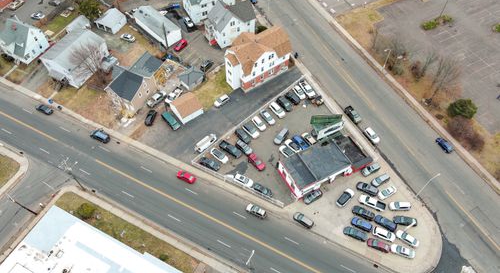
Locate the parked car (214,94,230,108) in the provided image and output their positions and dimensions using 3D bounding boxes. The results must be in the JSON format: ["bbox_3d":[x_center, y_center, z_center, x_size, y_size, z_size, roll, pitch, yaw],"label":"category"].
[{"bbox_3d":[-7.272,-9.402,106.352,4.350,1.580,1.780,-37,63,-23],"label":"parked car"}]

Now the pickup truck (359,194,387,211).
[{"bbox_3d":[27.679,14.781,90.862,5.850,1.850,2.000,20,59,13],"label":"pickup truck"}]

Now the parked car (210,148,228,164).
[{"bbox_3d":[-7.509,4.680,97.991,4.650,1.480,1.810,34,63,21],"label":"parked car"}]

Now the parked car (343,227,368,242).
[{"bbox_3d":[22.264,20.537,84.801,4.947,1.450,1.838,21,57,14],"label":"parked car"}]

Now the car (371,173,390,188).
[{"bbox_3d":[30.243,9.956,93.102,4.400,1.520,1.780,-25,59,-16],"label":"car"}]

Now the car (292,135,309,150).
[{"bbox_3d":[12.126,1.377,97.419,1.850,1.600,4.550,-37,64,-21],"label":"car"}]

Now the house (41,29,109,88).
[{"bbox_3d":[-49.105,-22.440,112.351,11.200,7.900,14.400,22,59,15],"label":"house"}]

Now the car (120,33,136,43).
[{"bbox_3d":[-36.430,-29.573,120.021,4.692,1.450,1.818,22,57,15],"label":"car"}]

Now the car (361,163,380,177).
[{"bbox_3d":[28.739,7.785,95.718,4.800,1.460,1.830,-26,60,-16],"label":"car"}]

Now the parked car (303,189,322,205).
[{"bbox_3d":[14.085,13.506,89.725,4.590,1.480,1.818,-28,59,-19],"label":"parked car"}]

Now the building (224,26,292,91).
[{"bbox_3d":[1.572,-21.605,109.799,17.400,10.700,10.300,-29,61,-17],"label":"building"}]

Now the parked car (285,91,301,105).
[{"bbox_3d":[11.466,-10.375,107.689,1.870,1.720,4.600,-28,61,-17],"label":"parked car"}]

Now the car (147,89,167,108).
[{"bbox_3d":[-24.342,-10.064,104.777,1.950,1.800,5.500,38,65,21],"label":"car"}]

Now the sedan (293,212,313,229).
[{"bbox_3d":[11.857,18.329,88.734,4.400,1.650,1.830,28,61,18],"label":"sedan"}]

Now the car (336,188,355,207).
[{"bbox_3d":[21.106,13.661,89.580,4.500,1.600,1.850,-38,65,-21],"label":"car"}]

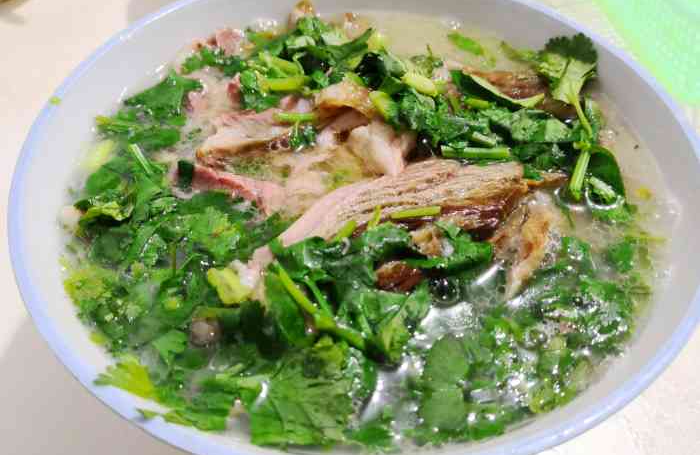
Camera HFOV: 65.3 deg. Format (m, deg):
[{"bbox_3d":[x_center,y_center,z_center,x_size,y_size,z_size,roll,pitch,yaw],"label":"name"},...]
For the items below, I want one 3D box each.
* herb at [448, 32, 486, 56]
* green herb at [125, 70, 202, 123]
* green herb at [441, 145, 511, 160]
[{"bbox_3d":[0.052,-0.081,0.244,0.021,0.003,0.007,37,60,24],"label":"herb"},{"bbox_3d":[-0.070,-0.051,0.217,0.030,0.007,0.025,29,58,20],"label":"green herb"},{"bbox_3d":[0.044,-0.026,0.190,0.024,0.004,0.004,3,52,2],"label":"green herb"}]

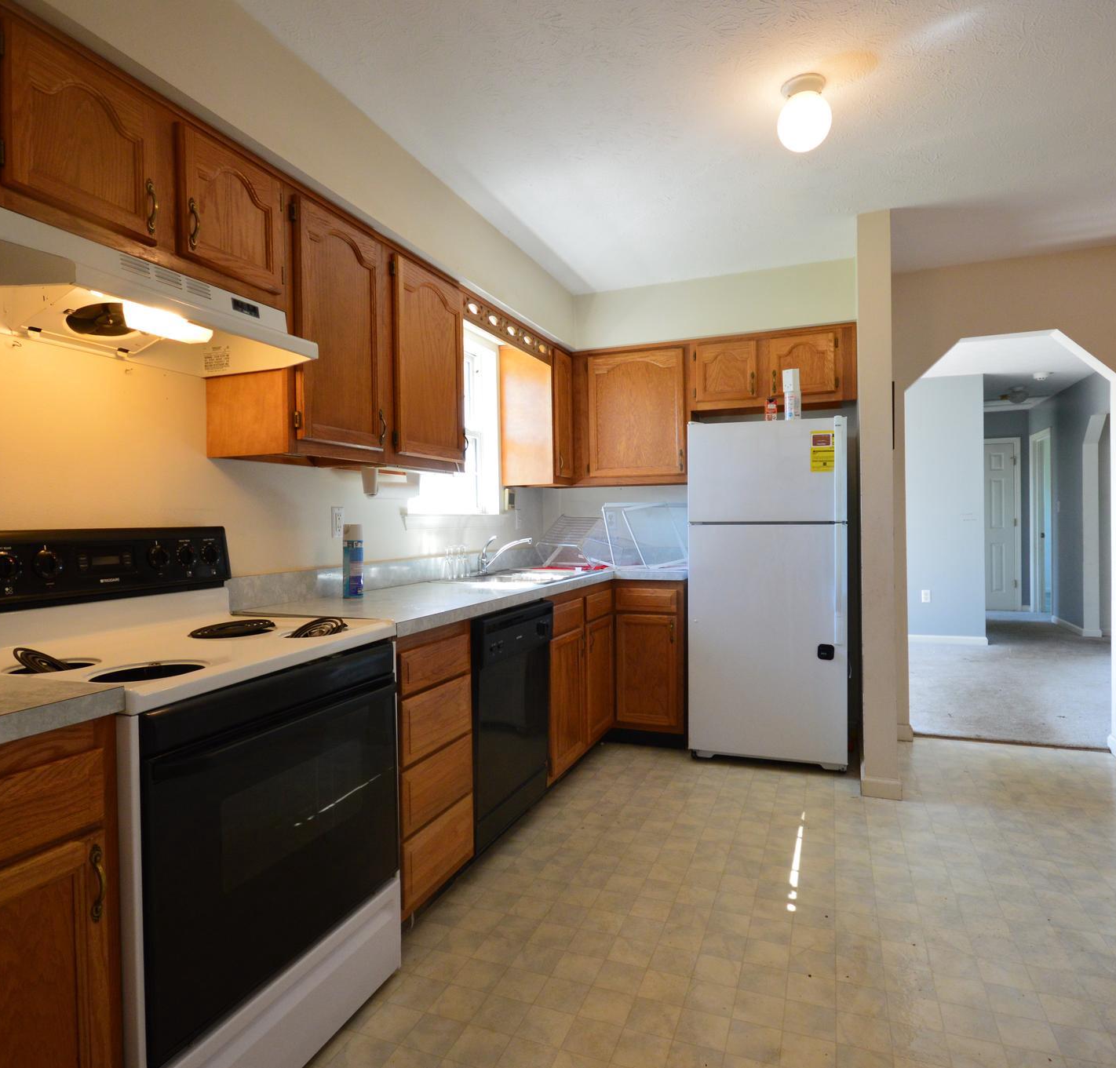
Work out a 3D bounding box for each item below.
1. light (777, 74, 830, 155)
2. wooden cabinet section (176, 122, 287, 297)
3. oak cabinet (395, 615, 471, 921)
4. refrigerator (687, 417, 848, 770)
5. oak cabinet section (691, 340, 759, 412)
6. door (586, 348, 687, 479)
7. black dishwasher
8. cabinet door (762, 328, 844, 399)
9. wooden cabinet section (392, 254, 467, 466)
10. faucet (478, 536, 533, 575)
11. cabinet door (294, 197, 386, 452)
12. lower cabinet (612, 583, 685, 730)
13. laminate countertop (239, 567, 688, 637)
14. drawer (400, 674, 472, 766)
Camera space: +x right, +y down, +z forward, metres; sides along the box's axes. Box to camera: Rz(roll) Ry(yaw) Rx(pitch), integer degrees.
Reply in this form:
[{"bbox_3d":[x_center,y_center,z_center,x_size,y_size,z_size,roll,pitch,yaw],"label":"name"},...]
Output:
[{"bbox_3d":[0.721,-1.223,1.960,0.156,0.189,0.156,0,1,23],"label":"light"},{"bbox_3d":[-0.833,-0.817,1.725,0.022,0.296,0.300,0,1,23],"label":"wooden cabinet section"},{"bbox_3d":[-0.614,0.695,2.082,0.610,0.840,0.390,0,1,23],"label":"oak cabinet"},{"bbox_3d":[1.091,0.281,3.459,0.705,1.655,0.680,0,1,20],"label":"refrigerator"},{"bbox_3d":[0.890,-0.857,3.531,0.310,0.297,0.022,0,1,23],"label":"oak cabinet section"},{"bbox_3d":[0.439,-0.664,3.725,0.555,0.680,0.022,0,1,23],"label":"door"},{"bbox_3d":[-0.405,0.695,2.536,0.610,0.850,0.610,0,1,23],"label":"black dishwasher"},{"bbox_3d":[1.258,-0.871,3.443,0.308,0.299,0.022,0,1,23],"label":"cabinet door"},{"bbox_3d":[-0.620,-0.631,2.614,0.318,0.709,0.455,0,1,23],"label":"wooden cabinet section"},{"bbox_3d":[-0.295,0.109,3.389,0.260,0.190,0.080,0,1,23],"label":"faucet"},{"bbox_3d":[-0.658,-0.615,2.054,0.027,0.690,0.368,0,1,23],"label":"cabinet door"},{"bbox_3d":[0.575,0.656,3.694,0.370,0.840,0.600,0,1,23],"label":"lower cabinet"},{"bbox_3d":[-0.060,0.230,2.983,1.014,0.039,2.533,0,1,23],"label":"laminate countertop"},{"bbox_3d":[-0.549,0.535,2.030,0.450,0.175,0.365,0,1,23],"label":"drawer"}]

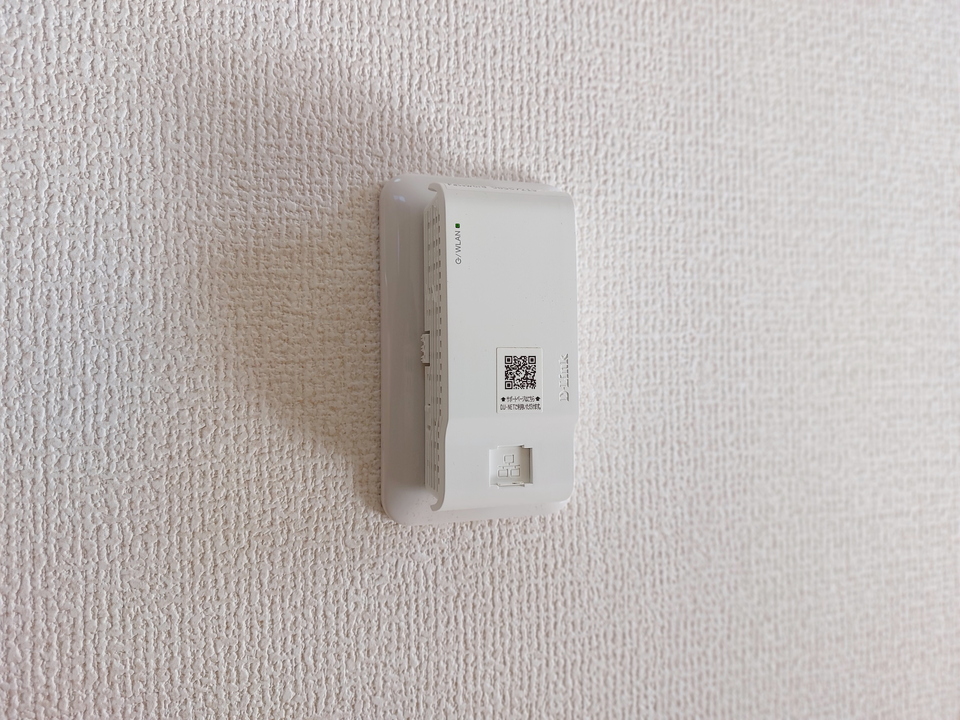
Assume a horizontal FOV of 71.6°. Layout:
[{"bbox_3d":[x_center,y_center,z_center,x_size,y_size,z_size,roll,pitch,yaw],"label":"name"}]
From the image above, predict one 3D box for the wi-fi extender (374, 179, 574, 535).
[{"bbox_3d":[0.005,-0.004,0.217,0.070,0.120,0.034,0,-1,-15],"label":"wi-fi extender"}]

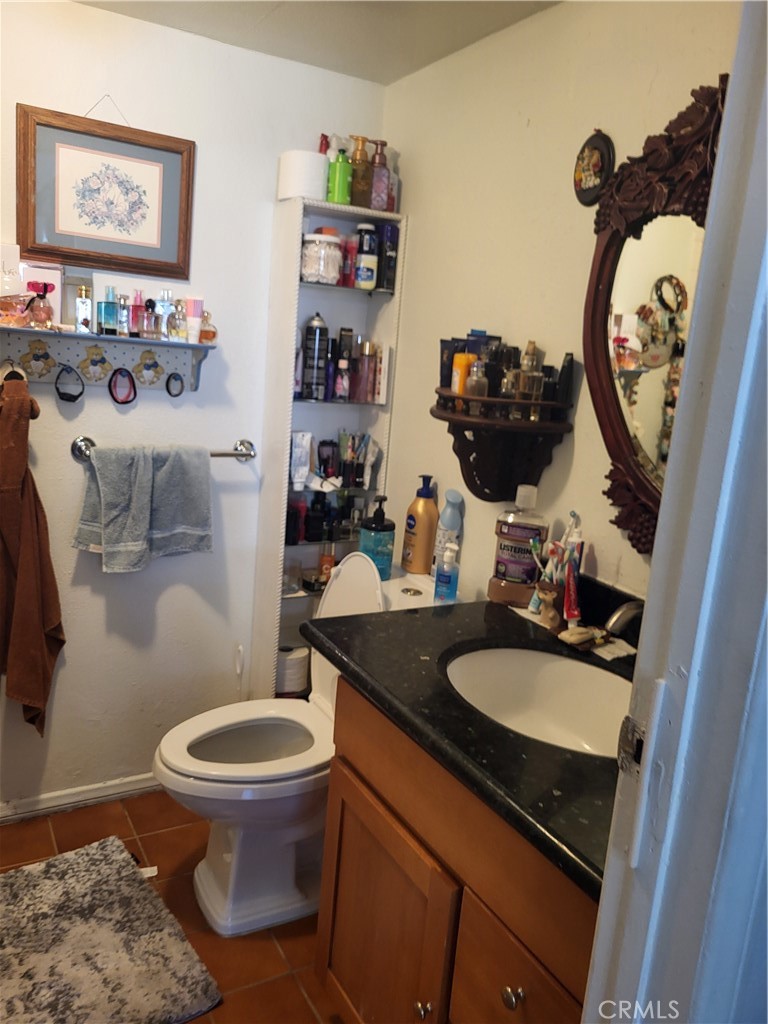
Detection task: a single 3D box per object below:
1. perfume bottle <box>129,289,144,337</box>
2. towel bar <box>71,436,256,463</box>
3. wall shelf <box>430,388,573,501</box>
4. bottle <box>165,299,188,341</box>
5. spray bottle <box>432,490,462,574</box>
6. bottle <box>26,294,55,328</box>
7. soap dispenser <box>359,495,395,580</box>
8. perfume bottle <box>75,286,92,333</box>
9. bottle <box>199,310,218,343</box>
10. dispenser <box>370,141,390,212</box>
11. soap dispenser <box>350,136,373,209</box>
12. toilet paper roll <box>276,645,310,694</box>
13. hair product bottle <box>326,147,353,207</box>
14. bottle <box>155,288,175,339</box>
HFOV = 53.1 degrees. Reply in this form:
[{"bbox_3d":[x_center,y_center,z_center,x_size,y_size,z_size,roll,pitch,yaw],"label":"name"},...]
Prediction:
[{"bbox_3d":[-0.613,-0.498,1.937,0.048,0.116,0.030,-2,13,-28],"label":"perfume bottle"},{"bbox_3d":[-0.586,-0.164,2.113,0.503,0.064,0.074,-2,13,-30],"label":"towel bar"},{"bbox_3d":[0.211,-0.145,1.777,0.174,0.265,0.428,-3,15,-31],"label":"wall shelf"},{"bbox_3d":[-0.540,-0.499,2.022,0.053,0.105,0.036,-1,13,-25],"label":"bottle"},{"bbox_3d":[0.163,0.067,1.987,0.064,0.236,0.060,4,12,-1],"label":"spray bottle"},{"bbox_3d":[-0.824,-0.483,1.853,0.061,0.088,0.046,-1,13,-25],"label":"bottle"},{"bbox_3d":[-0.016,0.065,1.958,0.087,0.218,0.068,2,12,-12],"label":"soap dispenser"},{"bbox_3d":[-0.730,-0.491,1.871,0.036,0.116,0.030,-2,13,-28],"label":"perfume bottle"},{"bbox_3d":[-0.463,-0.487,2.030,0.045,0.085,0.032,-3,15,-31],"label":"bottle"},{"bbox_3d":[-0.016,-0.904,2.070,0.062,0.179,0.051,0,13,-19],"label":"dispenser"},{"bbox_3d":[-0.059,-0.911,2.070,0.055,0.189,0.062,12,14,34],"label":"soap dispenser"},{"bbox_3d":[-0.295,0.471,2.303,0.132,0.109,0.132,4,11,-1],"label":"toilet paper roll"},{"bbox_3d":[-0.120,-0.909,2.107,0.064,0.149,0.048,1,12,-16],"label":"hair product bottle"},{"bbox_3d":[-0.568,-0.509,1.991,0.049,0.130,0.032,-3,15,-31],"label":"bottle"}]

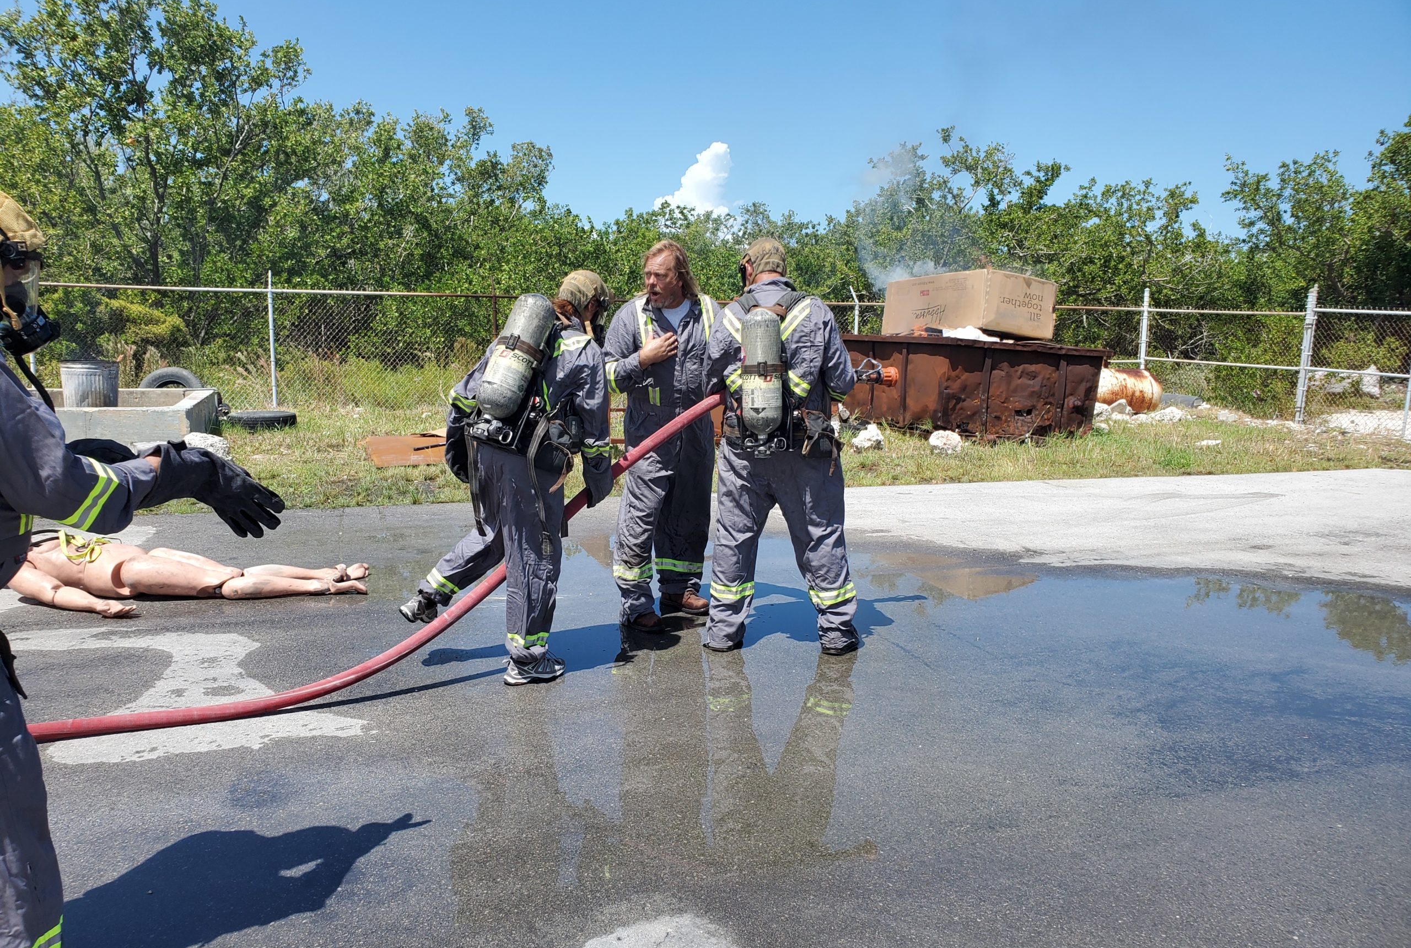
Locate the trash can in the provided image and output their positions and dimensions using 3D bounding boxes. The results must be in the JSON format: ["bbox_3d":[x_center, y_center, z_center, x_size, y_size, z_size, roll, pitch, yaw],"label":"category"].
[{"bbox_3d":[-6.083,-0.770,10.519,0.570,0.700,0.570,1,9,0],"label":"trash can"}]

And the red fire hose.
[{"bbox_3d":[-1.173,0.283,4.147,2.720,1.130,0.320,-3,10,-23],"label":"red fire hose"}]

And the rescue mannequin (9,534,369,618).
[{"bbox_3d":[-2.705,0.503,5.400,1.860,0.260,0.600,0,9,-5],"label":"rescue mannequin"}]

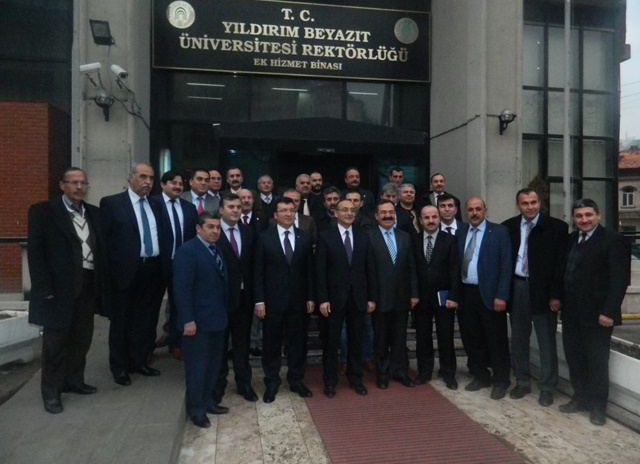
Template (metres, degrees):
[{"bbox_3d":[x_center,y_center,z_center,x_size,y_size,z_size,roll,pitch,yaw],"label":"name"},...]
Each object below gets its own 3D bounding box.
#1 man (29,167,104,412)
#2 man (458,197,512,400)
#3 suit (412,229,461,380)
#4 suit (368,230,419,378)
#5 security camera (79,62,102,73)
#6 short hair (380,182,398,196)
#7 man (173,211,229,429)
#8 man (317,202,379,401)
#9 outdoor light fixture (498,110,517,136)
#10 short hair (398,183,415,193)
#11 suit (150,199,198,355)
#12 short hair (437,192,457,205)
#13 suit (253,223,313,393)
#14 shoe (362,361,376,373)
[{"bbox_3d":[-1.881,0.382,3.444,0.560,1.730,0.400,-1,2,-37],"label":"man"},{"bbox_3d":[1.437,0.565,4.060,0.540,1.750,0.340,1,1,38],"label":"man"},{"bbox_3d":[1.078,0.685,4.330,0.500,1.400,0.300,1,1,20],"label":"suit"},{"bbox_3d":[0.692,0.665,4.350,0.500,1.430,0.300,1,1,8],"label":"suit"},{"bbox_3d":[-2.930,-2.100,5.900,0.280,0.095,0.095,-12,4,-10],"label":"security camera"},{"bbox_3d":[0.797,-0.487,5.287,0.190,0.160,0.200,0,2,0],"label":"short hair"},{"bbox_3d":[-0.931,0.647,3.622,0.500,1.640,0.350,-1,2,-40],"label":"man"},{"bbox_3d":[0.242,0.580,4.240,0.540,1.735,0.350,0,2,-2],"label":"man"},{"bbox_3d":[3.014,-1.781,7.450,0.240,0.410,0.280,0,2,-10],"label":"outdoor light fixture"},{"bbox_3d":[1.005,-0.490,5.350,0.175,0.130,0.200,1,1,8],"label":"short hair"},{"bbox_3d":[-1.381,0.385,4.370,0.500,1.480,0.300,0,1,-25],"label":"suit"},{"bbox_3d":[1.360,-0.343,4.950,0.180,0.160,0.200,1,2,8],"label":"short hair"},{"bbox_3d":[-0.328,0.678,4.173,0.550,1.460,0.330,0,2,-7],"label":"suit"},{"bbox_3d":[0.517,1.365,4.800,0.110,0.110,0.290,0,1,-20],"label":"shoe"}]

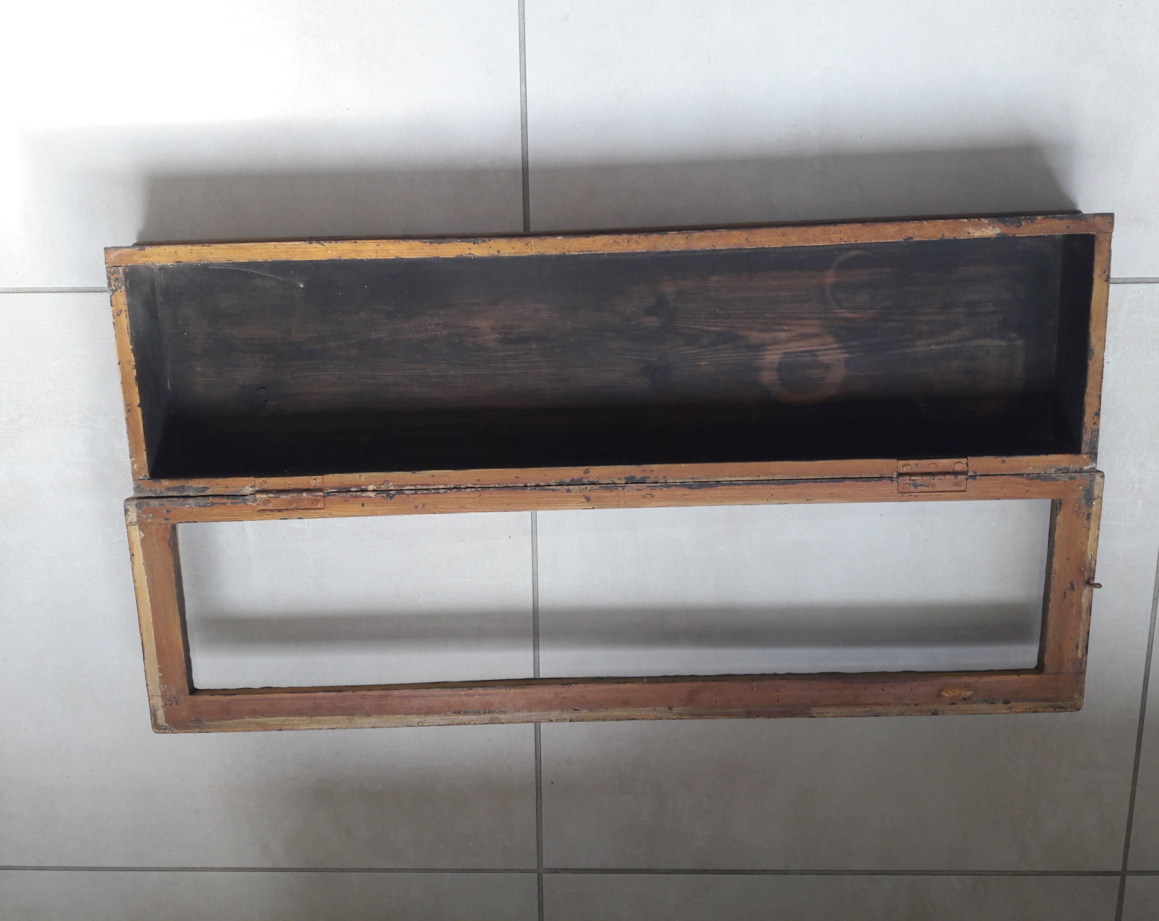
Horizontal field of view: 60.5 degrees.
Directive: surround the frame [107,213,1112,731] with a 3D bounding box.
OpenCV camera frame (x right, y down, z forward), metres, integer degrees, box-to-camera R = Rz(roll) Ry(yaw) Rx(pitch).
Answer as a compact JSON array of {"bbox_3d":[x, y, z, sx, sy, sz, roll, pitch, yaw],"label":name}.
[{"bbox_3d":[0.024,0.015,0.911,0.863,0.077,0.449,-2,102,2],"label":"frame"}]

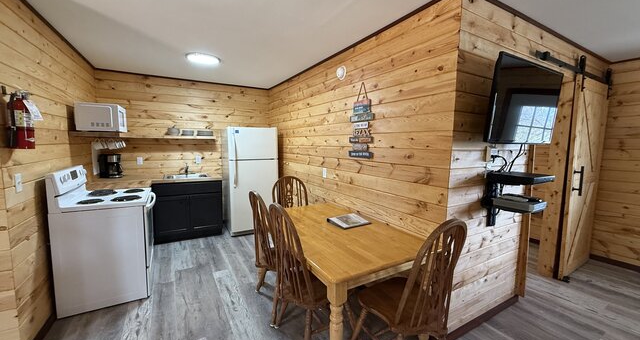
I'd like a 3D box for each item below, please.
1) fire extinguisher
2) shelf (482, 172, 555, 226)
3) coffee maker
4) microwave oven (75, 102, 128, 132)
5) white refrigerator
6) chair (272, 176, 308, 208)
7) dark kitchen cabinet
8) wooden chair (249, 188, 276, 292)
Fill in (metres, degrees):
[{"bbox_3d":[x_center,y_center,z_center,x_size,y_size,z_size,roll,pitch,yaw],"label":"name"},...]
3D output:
[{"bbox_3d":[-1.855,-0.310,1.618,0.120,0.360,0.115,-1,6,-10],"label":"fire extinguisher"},{"bbox_3d":[1.408,0.241,1.848,0.340,0.440,0.320,-3,7,-30],"label":"shelf"},{"bbox_3d":[-2.826,-0.039,3.498,0.245,0.325,0.190,-1,6,-15],"label":"coffee maker"},{"bbox_3d":[-2.475,-0.579,2.961,0.370,0.290,0.500,-2,6,-26],"label":"microwave oven"},{"bbox_3d":[-1.184,0.152,4.362,0.768,1.685,0.680,-3,7,-30],"label":"white refrigerator"},{"bbox_3d":[-0.247,0.620,2.998,0.530,1.040,0.560,-3,7,-30],"label":"chair"},{"bbox_3d":[-2.055,0.586,4.040,0.915,0.875,0.540,-3,7,-30],"label":"dark kitchen cabinet"},{"bbox_3d":[-0.354,0.685,2.328,0.560,1.040,0.530,-2,6,-27],"label":"wooden chair"}]

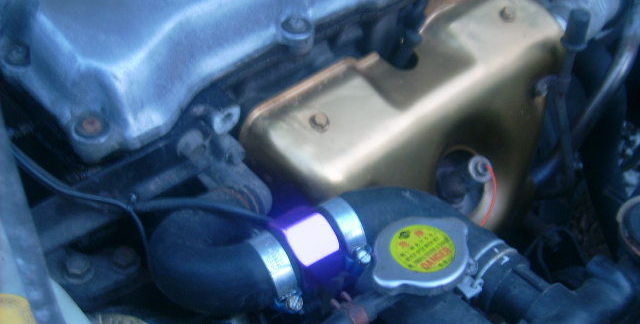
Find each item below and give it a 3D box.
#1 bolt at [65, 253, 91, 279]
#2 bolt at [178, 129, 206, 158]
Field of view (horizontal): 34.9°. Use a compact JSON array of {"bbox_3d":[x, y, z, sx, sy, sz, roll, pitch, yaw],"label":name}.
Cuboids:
[{"bbox_3d":[-0.141,0.060,0.591,0.015,0.009,0.015,-29,52,-29],"label":"bolt"},{"bbox_3d":[-0.074,-0.011,0.586,0.017,0.017,0.012,-29,52,-29],"label":"bolt"}]

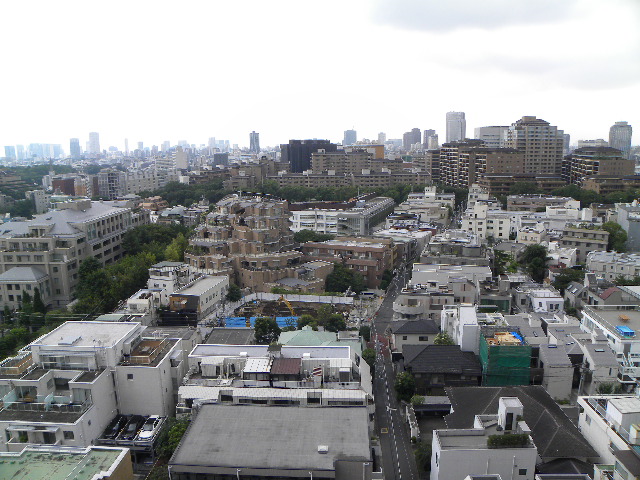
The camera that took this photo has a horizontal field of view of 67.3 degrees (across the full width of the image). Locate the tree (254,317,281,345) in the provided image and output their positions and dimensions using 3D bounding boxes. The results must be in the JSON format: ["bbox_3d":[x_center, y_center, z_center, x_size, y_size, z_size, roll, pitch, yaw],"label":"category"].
[{"bbox_3d":[-10.500,19.045,97.202,5.200,6.600,5.200,0,11,2],"label":"tree"}]

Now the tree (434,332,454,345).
[{"bbox_3d":[23.400,20.591,90.879,3.700,5.900,3.700,0,11,2],"label":"tree"}]

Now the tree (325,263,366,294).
[{"bbox_3d":[7.201,10.869,135.747,11.000,8.200,8.500,0,10,0],"label":"tree"}]

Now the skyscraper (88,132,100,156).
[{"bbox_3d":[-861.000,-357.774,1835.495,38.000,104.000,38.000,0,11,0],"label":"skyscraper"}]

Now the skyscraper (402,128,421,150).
[{"bbox_3d":[277.512,-283.253,1453.282,46.000,105.500,36.000,3,11,15],"label":"skyscraper"}]

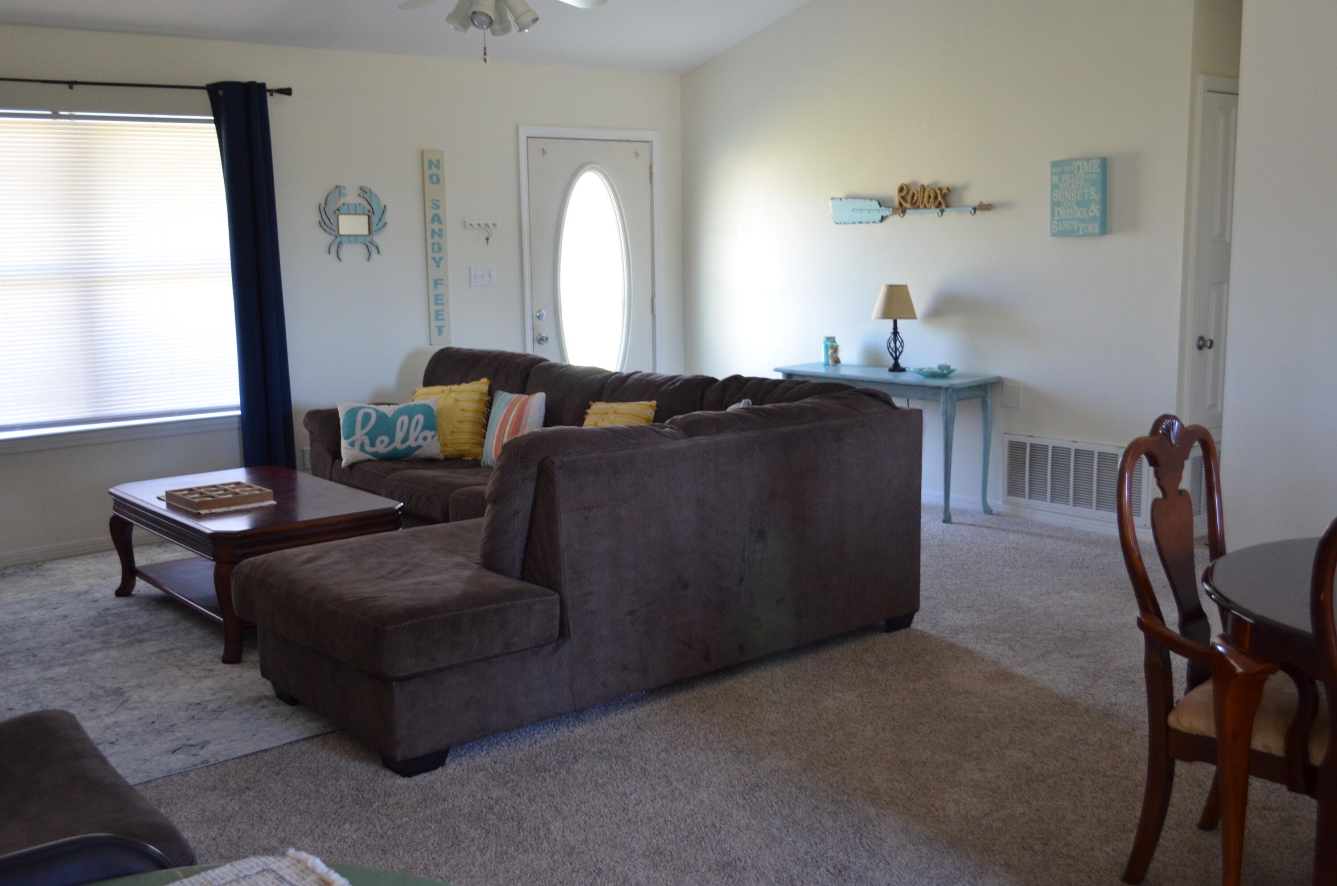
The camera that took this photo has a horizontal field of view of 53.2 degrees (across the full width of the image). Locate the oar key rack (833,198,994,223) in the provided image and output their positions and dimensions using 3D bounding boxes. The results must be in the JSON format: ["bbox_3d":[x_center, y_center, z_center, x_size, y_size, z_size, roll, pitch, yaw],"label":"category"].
[{"bbox_3d":[1.257,-1.233,7.050,0.050,0.142,1.110,-8,12,-39],"label":"oar key rack"}]

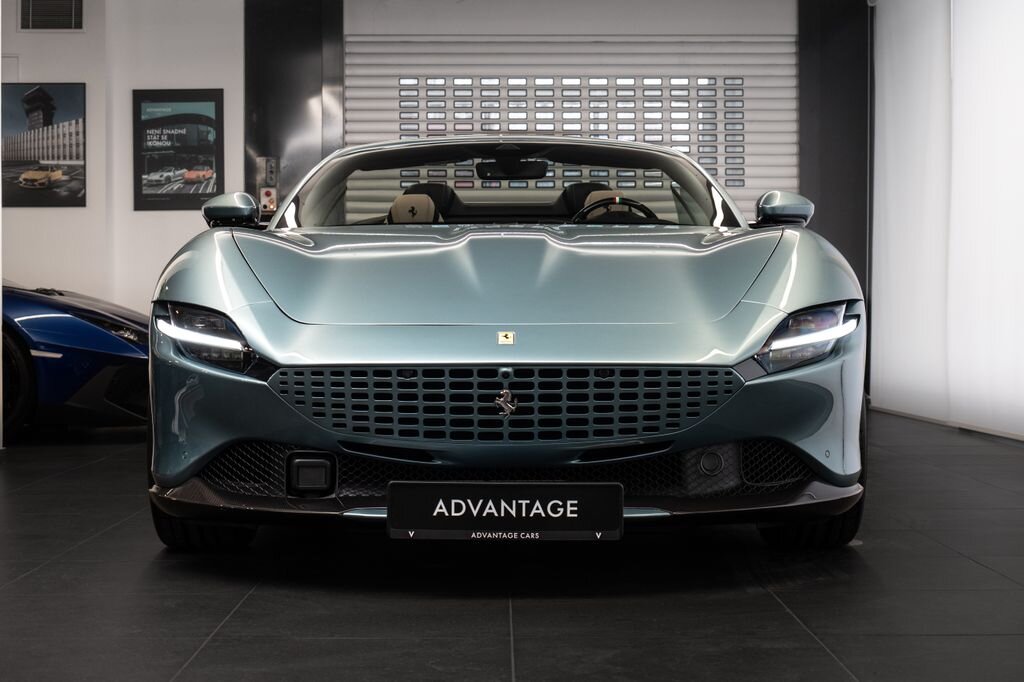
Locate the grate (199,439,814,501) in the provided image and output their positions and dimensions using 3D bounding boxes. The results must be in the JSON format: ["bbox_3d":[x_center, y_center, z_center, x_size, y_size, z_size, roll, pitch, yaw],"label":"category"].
[{"bbox_3d":[-0.013,0.301,4.000,1.460,0.145,0.250,0,1,0],"label":"grate"}]

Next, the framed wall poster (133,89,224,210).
[{"bbox_3d":[-2.246,-1.286,11.500,0.613,0.812,0.030,0,1,-1],"label":"framed wall poster"}]

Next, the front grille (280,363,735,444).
[{"bbox_3d":[-0.012,0.142,3.860,1.085,0.172,0.190,0,1,0],"label":"front grille"}]

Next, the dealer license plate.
[{"bbox_3d":[-0.015,0.379,3.800,0.526,0.131,0.025,0,1,0],"label":"dealer license plate"}]

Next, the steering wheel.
[{"bbox_3d":[0.379,-0.355,6.150,0.365,0.355,0.110,0,24,0],"label":"steering wheel"}]

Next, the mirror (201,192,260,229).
[{"bbox_3d":[-0.944,-0.438,5.730,0.200,0.123,0.155,0,1,0],"label":"mirror"}]

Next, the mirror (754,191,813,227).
[{"bbox_3d":[0.915,-0.445,5.730,0.200,0.123,0.155,0,1,0],"label":"mirror"}]

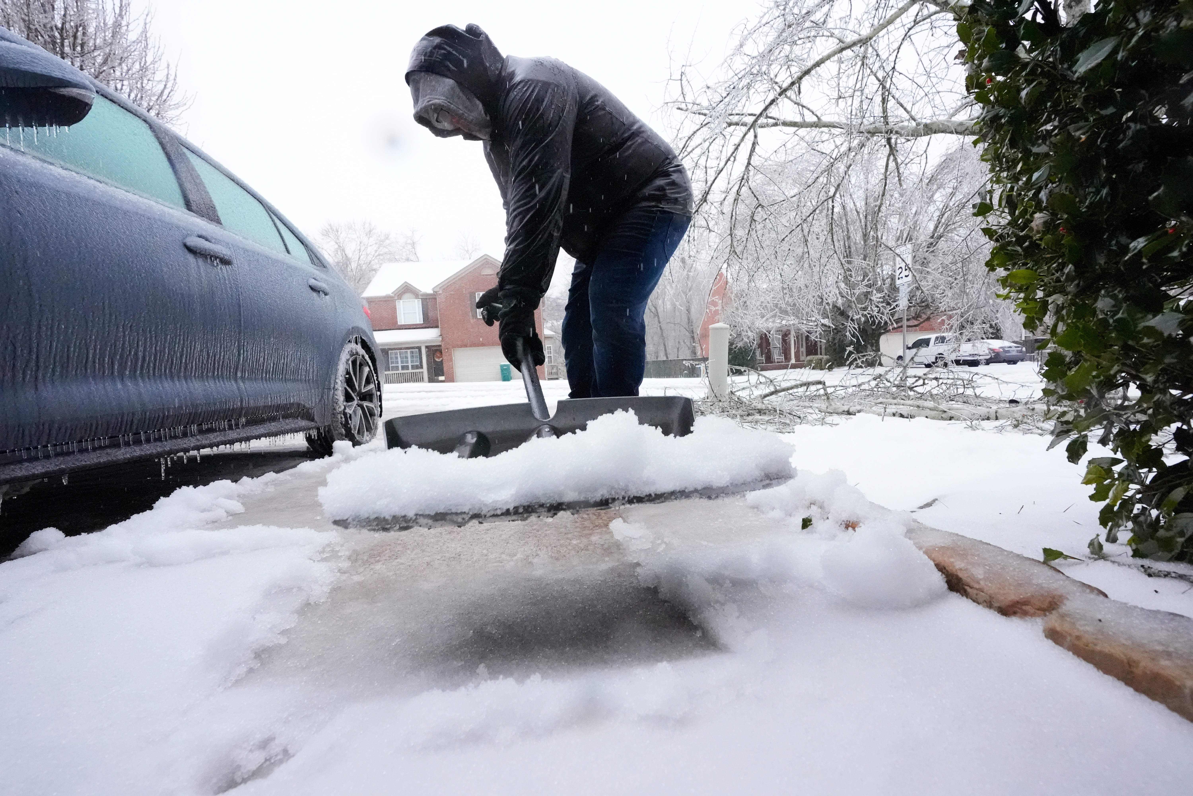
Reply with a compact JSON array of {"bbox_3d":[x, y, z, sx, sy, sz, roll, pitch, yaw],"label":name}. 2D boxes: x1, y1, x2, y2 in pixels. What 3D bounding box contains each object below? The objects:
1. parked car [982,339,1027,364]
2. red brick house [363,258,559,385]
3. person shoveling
[{"bbox_3d":[24.444,-2.845,33.258,1.820,1.490,4.800,-2,5,9],"label":"parked car"},{"bbox_3d":[-9.432,-5.603,38.067,12.400,8.300,11.500,-3,5,-4],"label":"red brick house"},{"bbox_3d":[-0.090,-0.380,1.570,0.970,1.330,0.720,-6,6,-34],"label":"person shoveling"}]

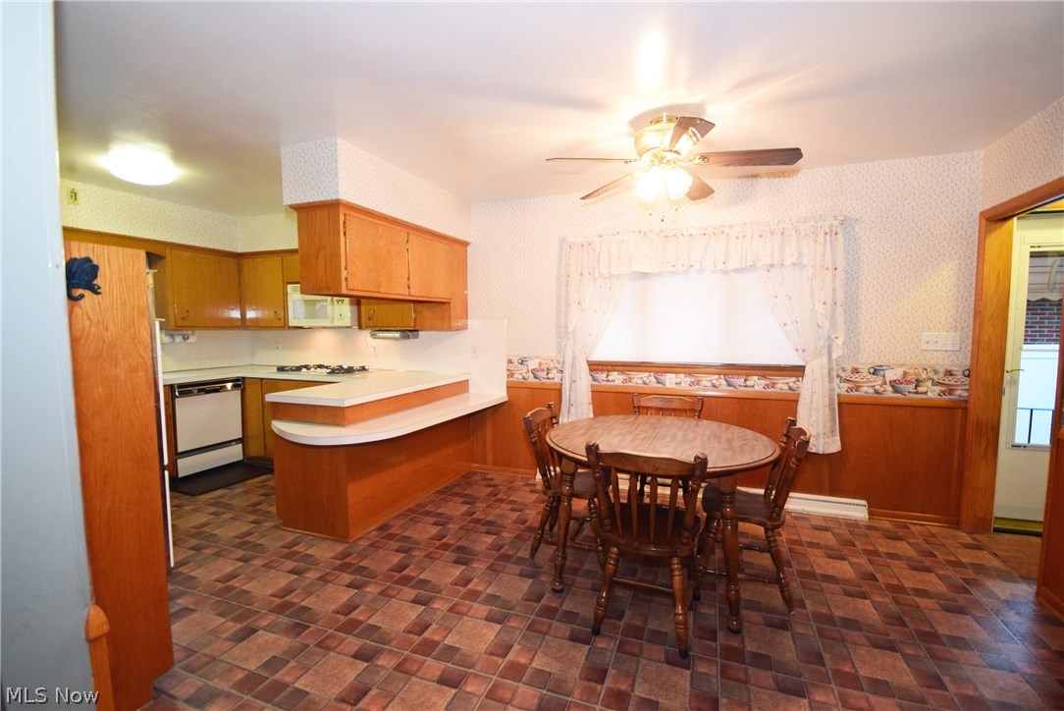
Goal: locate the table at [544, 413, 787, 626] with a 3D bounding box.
[{"bbox_3d":[0.697,0.834,2.507,1.200,0.760,1.200,1,4,21],"label":"table"}]

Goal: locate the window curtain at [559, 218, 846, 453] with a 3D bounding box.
[{"bbox_3d":[1.201,-0.143,3.426,2.070,1.640,0.140,1,4,21],"label":"window curtain"}]

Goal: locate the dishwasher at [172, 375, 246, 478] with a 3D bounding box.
[{"bbox_3d":[-3.280,0.652,4.261,0.600,0.820,0.600,1,4,21],"label":"dishwasher"}]

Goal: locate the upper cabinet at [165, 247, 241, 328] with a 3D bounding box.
[{"bbox_3d":[-3.300,-0.642,4.360,0.320,0.770,0.680,1,4,21],"label":"upper cabinet"}]

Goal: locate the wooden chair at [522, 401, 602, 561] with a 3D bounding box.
[{"bbox_3d":[0.266,0.767,2.712,0.485,0.870,0.500,1,4,21],"label":"wooden chair"}]

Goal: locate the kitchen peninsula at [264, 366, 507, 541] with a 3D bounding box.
[{"bbox_3d":[-1.048,0.697,3.491,1.160,0.915,1.770,1,4,21],"label":"kitchen peninsula"}]

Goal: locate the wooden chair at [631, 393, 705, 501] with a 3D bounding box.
[{"bbox_3d":[0.918,0.739,3.075,0.500,0.870,0.490,1,4,21],"label":"wooden chair"}]

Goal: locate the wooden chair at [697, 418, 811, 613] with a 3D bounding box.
[{"bbox_3d":[1.153,0.785,2.381,0.490,0.870,0.500,1,4,21],"label":"wooden chair"}]

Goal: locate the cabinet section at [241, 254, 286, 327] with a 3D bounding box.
[{"bbox_3d":[-2.739,-0.659,4.745,0.630,0.740,0.325,1,4,21],"label":"cabinet section"}]

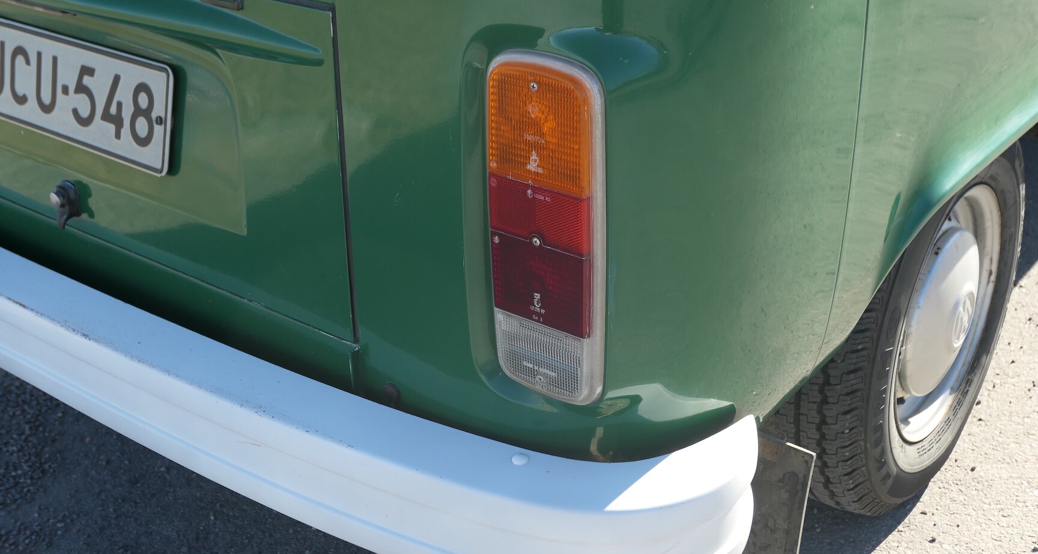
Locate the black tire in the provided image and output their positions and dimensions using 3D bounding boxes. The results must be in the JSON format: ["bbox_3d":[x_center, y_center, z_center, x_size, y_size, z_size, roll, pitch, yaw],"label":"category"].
[{"bbox_3d":[0.572,0.034,1.778,0.187,0.642,0.645,18,30,35],"label":"black tire"}]

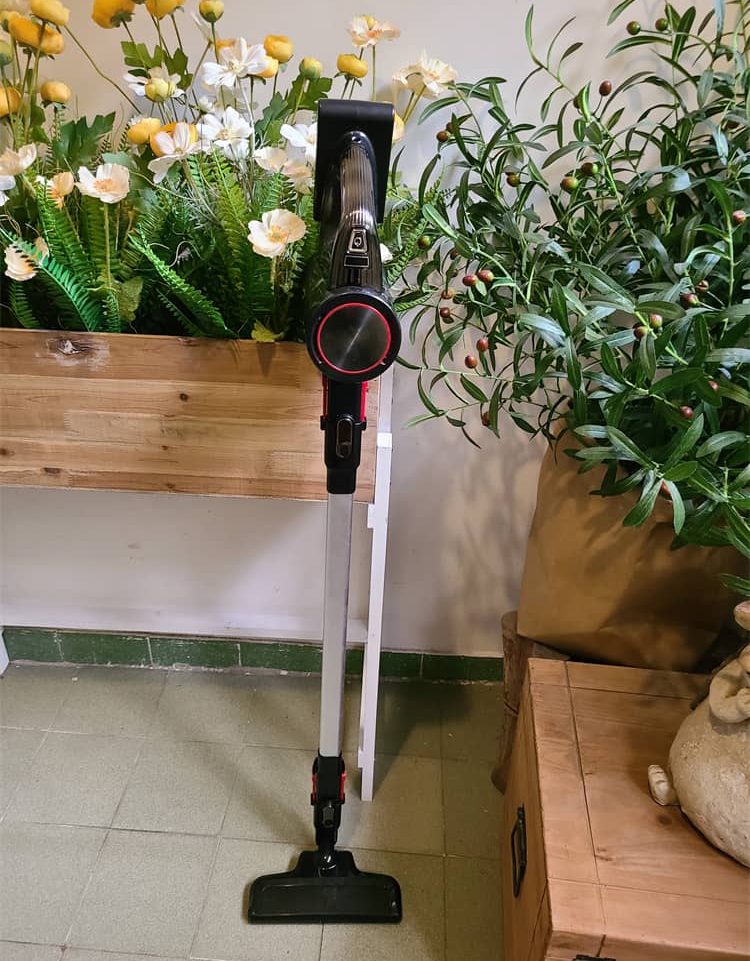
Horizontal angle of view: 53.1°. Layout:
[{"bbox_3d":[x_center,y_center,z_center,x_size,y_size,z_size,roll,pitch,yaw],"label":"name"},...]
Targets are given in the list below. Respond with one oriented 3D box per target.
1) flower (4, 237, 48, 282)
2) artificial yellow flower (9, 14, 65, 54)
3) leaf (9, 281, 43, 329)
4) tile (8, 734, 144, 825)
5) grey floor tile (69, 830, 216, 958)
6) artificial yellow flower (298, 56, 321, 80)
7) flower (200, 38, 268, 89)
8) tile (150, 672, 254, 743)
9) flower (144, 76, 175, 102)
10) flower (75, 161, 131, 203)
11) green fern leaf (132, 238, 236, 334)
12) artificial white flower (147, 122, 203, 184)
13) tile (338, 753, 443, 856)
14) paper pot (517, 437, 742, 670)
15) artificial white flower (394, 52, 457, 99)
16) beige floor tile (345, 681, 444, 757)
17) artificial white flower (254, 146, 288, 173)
[{"bbox_3d":[-0.450,-0.286,0.970,0.052,0.051,0.045,-5,33,-12],"label":"flower"},{"bbox_3d":[-0.388,-0.512,0.861,0.064,0.037,0.057,22,31,-10],"label":"artificial yellow flower"},{"bbox_3d":[-0.463,-0.230,0.994,0.035,0.089,0.022,-22,33,-19],"label":"leaf"},{"bbox_3d":[-0.569,0.571,1.436,0.200,0.010,0.200,3,33,2],"label":"tile"},{"bbox_3d":[-0.381,0.690,1.261,0.200,0.010,0.200,4,32,2],"label":"grey floor tile"},{"bbox_3d":[-0.081,-0.508,0.923,0.027,0.026,0.027,4,32,2],"label":"artificial yellow flower"},{"bbox_3d":[-0.170,-0.499,0.901,0.078,0.062,0.048,1,32,-3],"label":"flower"},{"bbox_3d":[-0.358,0.475,1.597,0.200,0.010,0.200,3,33,2],"label":"tile"},{"bbox_3d":[-0.266,-0.483,0.928,0.036,0.027,0.036,4,32,2],"label":"flower"},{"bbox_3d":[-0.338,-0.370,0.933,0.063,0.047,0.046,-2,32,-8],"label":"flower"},{"bbox_3d":[-0.234,-0.235,0.921,0.050,0.158,0.035,-53,27,-17],"label":"green fern leaf"},{"bbox_3d":[-0.247,-0.406,0.929,0.069,0.069,0.052,-1,32,-6],"label":"artificial white flower"},{"bbox_3d":[0.029,0.607,1.416,0.200,0.010,0.200,3,33,2],"label":"tile"},{"bbox_3d":[0.410,0.106,1.247,0.315,0.305,0.290,4,32,2],"label":"paper pot"},{"bbox_3d":[0.062,-0.497,0.921,0.072,0.056,0.058,-2,32,-8],"label":"artificial white flower"},{"bbox_3d":[0.041,0.499,1.584,0.200,0.010,0.200,3,33,2],"label":"beige floor tile"},{"bbox_3d":[-0.130,-0.404,0.945,0.044,0.034,0.044,4,32,2],"label":"artificial white flower"}]

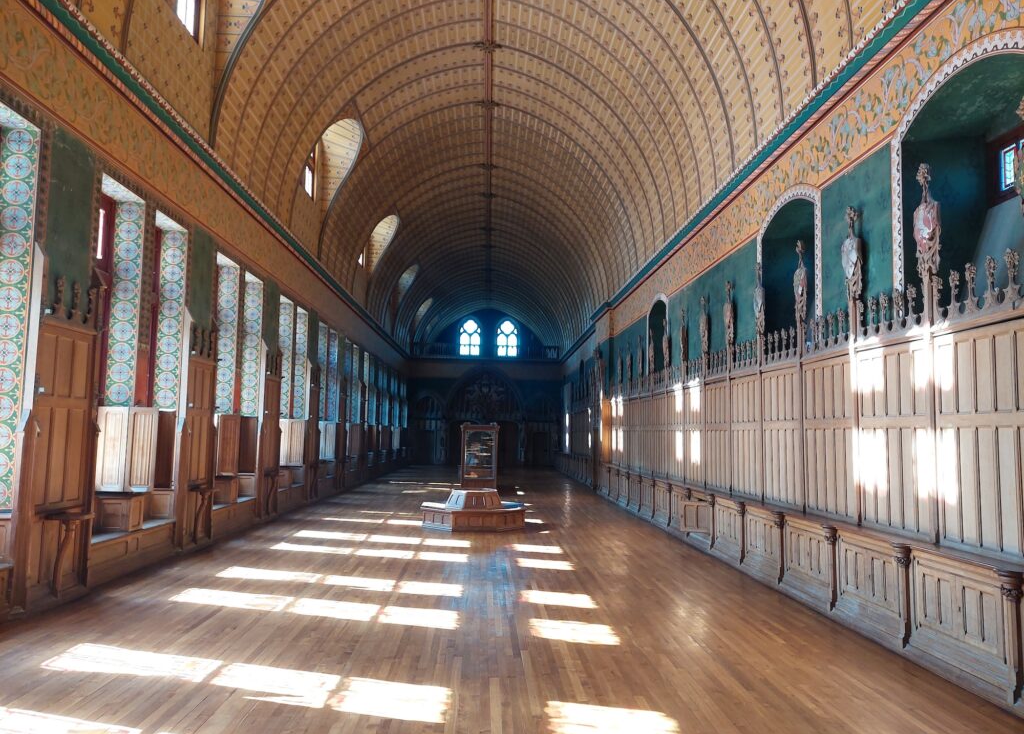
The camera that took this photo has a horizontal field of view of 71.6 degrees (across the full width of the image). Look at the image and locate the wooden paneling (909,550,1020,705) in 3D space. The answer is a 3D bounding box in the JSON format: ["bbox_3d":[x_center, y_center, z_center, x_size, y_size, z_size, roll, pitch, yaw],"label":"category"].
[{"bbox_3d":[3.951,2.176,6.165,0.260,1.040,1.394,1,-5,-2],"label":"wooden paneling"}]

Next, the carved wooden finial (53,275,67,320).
[{"bbox_3d":[-5.227,-0.805,8.229,0.130,0.530,0.200,1,-5,-2],"label":"carved wooden finial"}]

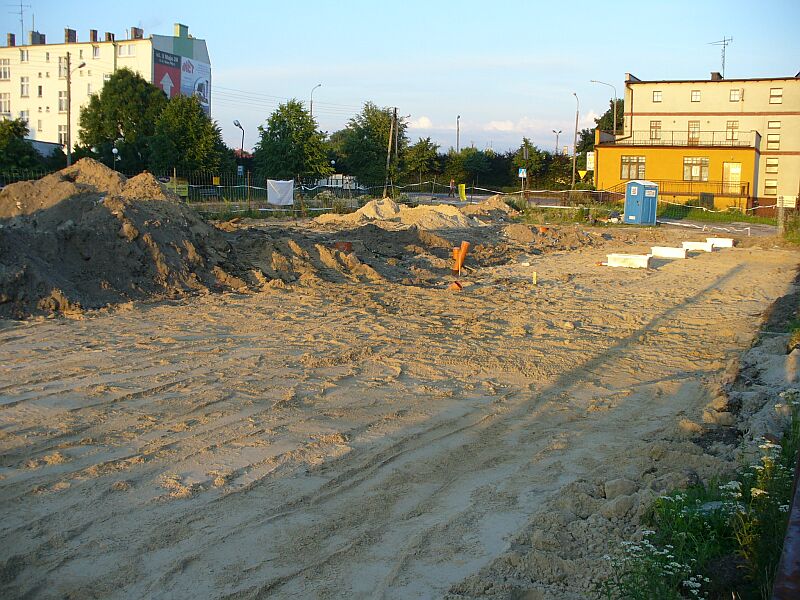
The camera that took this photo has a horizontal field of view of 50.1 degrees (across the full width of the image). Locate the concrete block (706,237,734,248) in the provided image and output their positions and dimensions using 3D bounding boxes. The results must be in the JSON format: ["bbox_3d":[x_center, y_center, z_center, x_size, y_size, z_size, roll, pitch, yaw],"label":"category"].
[{"bbox_3d":[11.619,-2.098,31.000,1.000,0.310,0.420,5,9,20],"label":"concrete block"}]

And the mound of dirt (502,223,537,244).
[{"bbox_3d":[3.779,-2.126,26.967,1.000,0.500,1.000,1,8,0],"label":"mound of dirt"}]

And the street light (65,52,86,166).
[{"bbox_3d":[-20.681,-11.186,54.421,1.350,8.750,0.330,6,9,32],"label":"street light"}]

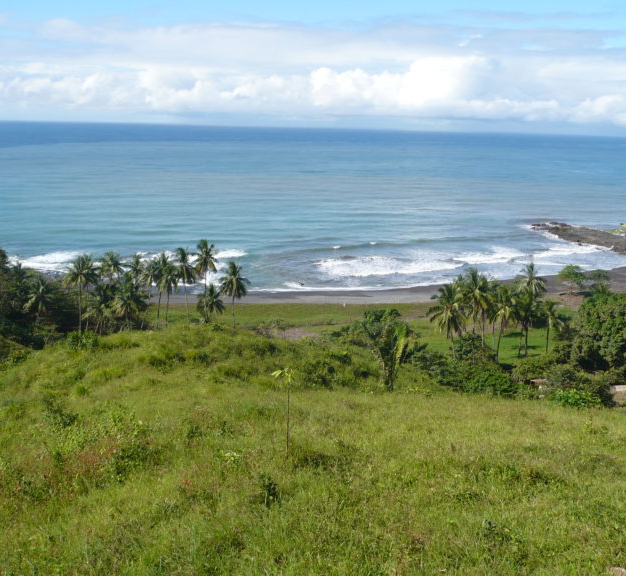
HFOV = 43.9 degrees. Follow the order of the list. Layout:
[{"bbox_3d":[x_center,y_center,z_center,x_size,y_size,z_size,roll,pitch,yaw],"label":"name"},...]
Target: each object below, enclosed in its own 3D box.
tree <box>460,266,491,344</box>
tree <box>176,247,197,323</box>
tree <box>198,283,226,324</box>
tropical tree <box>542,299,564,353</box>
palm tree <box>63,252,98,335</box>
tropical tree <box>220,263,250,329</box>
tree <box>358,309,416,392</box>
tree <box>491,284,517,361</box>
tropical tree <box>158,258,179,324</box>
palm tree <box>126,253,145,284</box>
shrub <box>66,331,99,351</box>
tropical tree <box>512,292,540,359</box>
[{"bbox_3d":[29.620,3.940,139.190,5.800,15.830,5.510,1,12,0],"label":"tree"},{"bbox_3d":[-25.320,-0.420,154.850,4.430,15.870,4.210,1,12,0],"label":"tree"},{"bbox_3d":[-20.520,3.050,156.800,5.680,8.490,5.400,1,12,0],"label":"tree"},{"bbox_3d":[49.925,7.964,161.865,4.620,11.820,4.620,1,12,0],"label":"tropical tree"},{"bbox_3d":[-43.130,1.650,143.000,6.330,15.830,6.010,1,12,0],"label":"palm tree"},{"bbox_3d":[-17.809,1.656,176.165,6.870,15.540,6.870,1,12,0],"label":"tropical tree"},{"bbox_3d":[5.507,4.725,57.402,4.180,5.990,3.970,1,12,0],"label":"tree"},{"bbox_3d":[38.320,7.064,154.978,5.440,15.840,5.440,1,12,0],"label":"tree"},{"bbox_3d":[-32.977,1.093,176.596,5.280,15.800,5.280,1,12,0],"label":"tropical tree"},{"bbox_3d":[-35.780,-0.040,155.750,4.050,14.330,3.850,1,12,0],"label":"palm tree"},{"bbox_3d":[-12.810,2.900,43.180,1.770,1.140,1.680,1,12,0],"label":"shrub"},{"bbox_3d":[38.150,6.410,137.070,4.630,12.190,4.400,1,12,0],"label":"tropical tree"}]

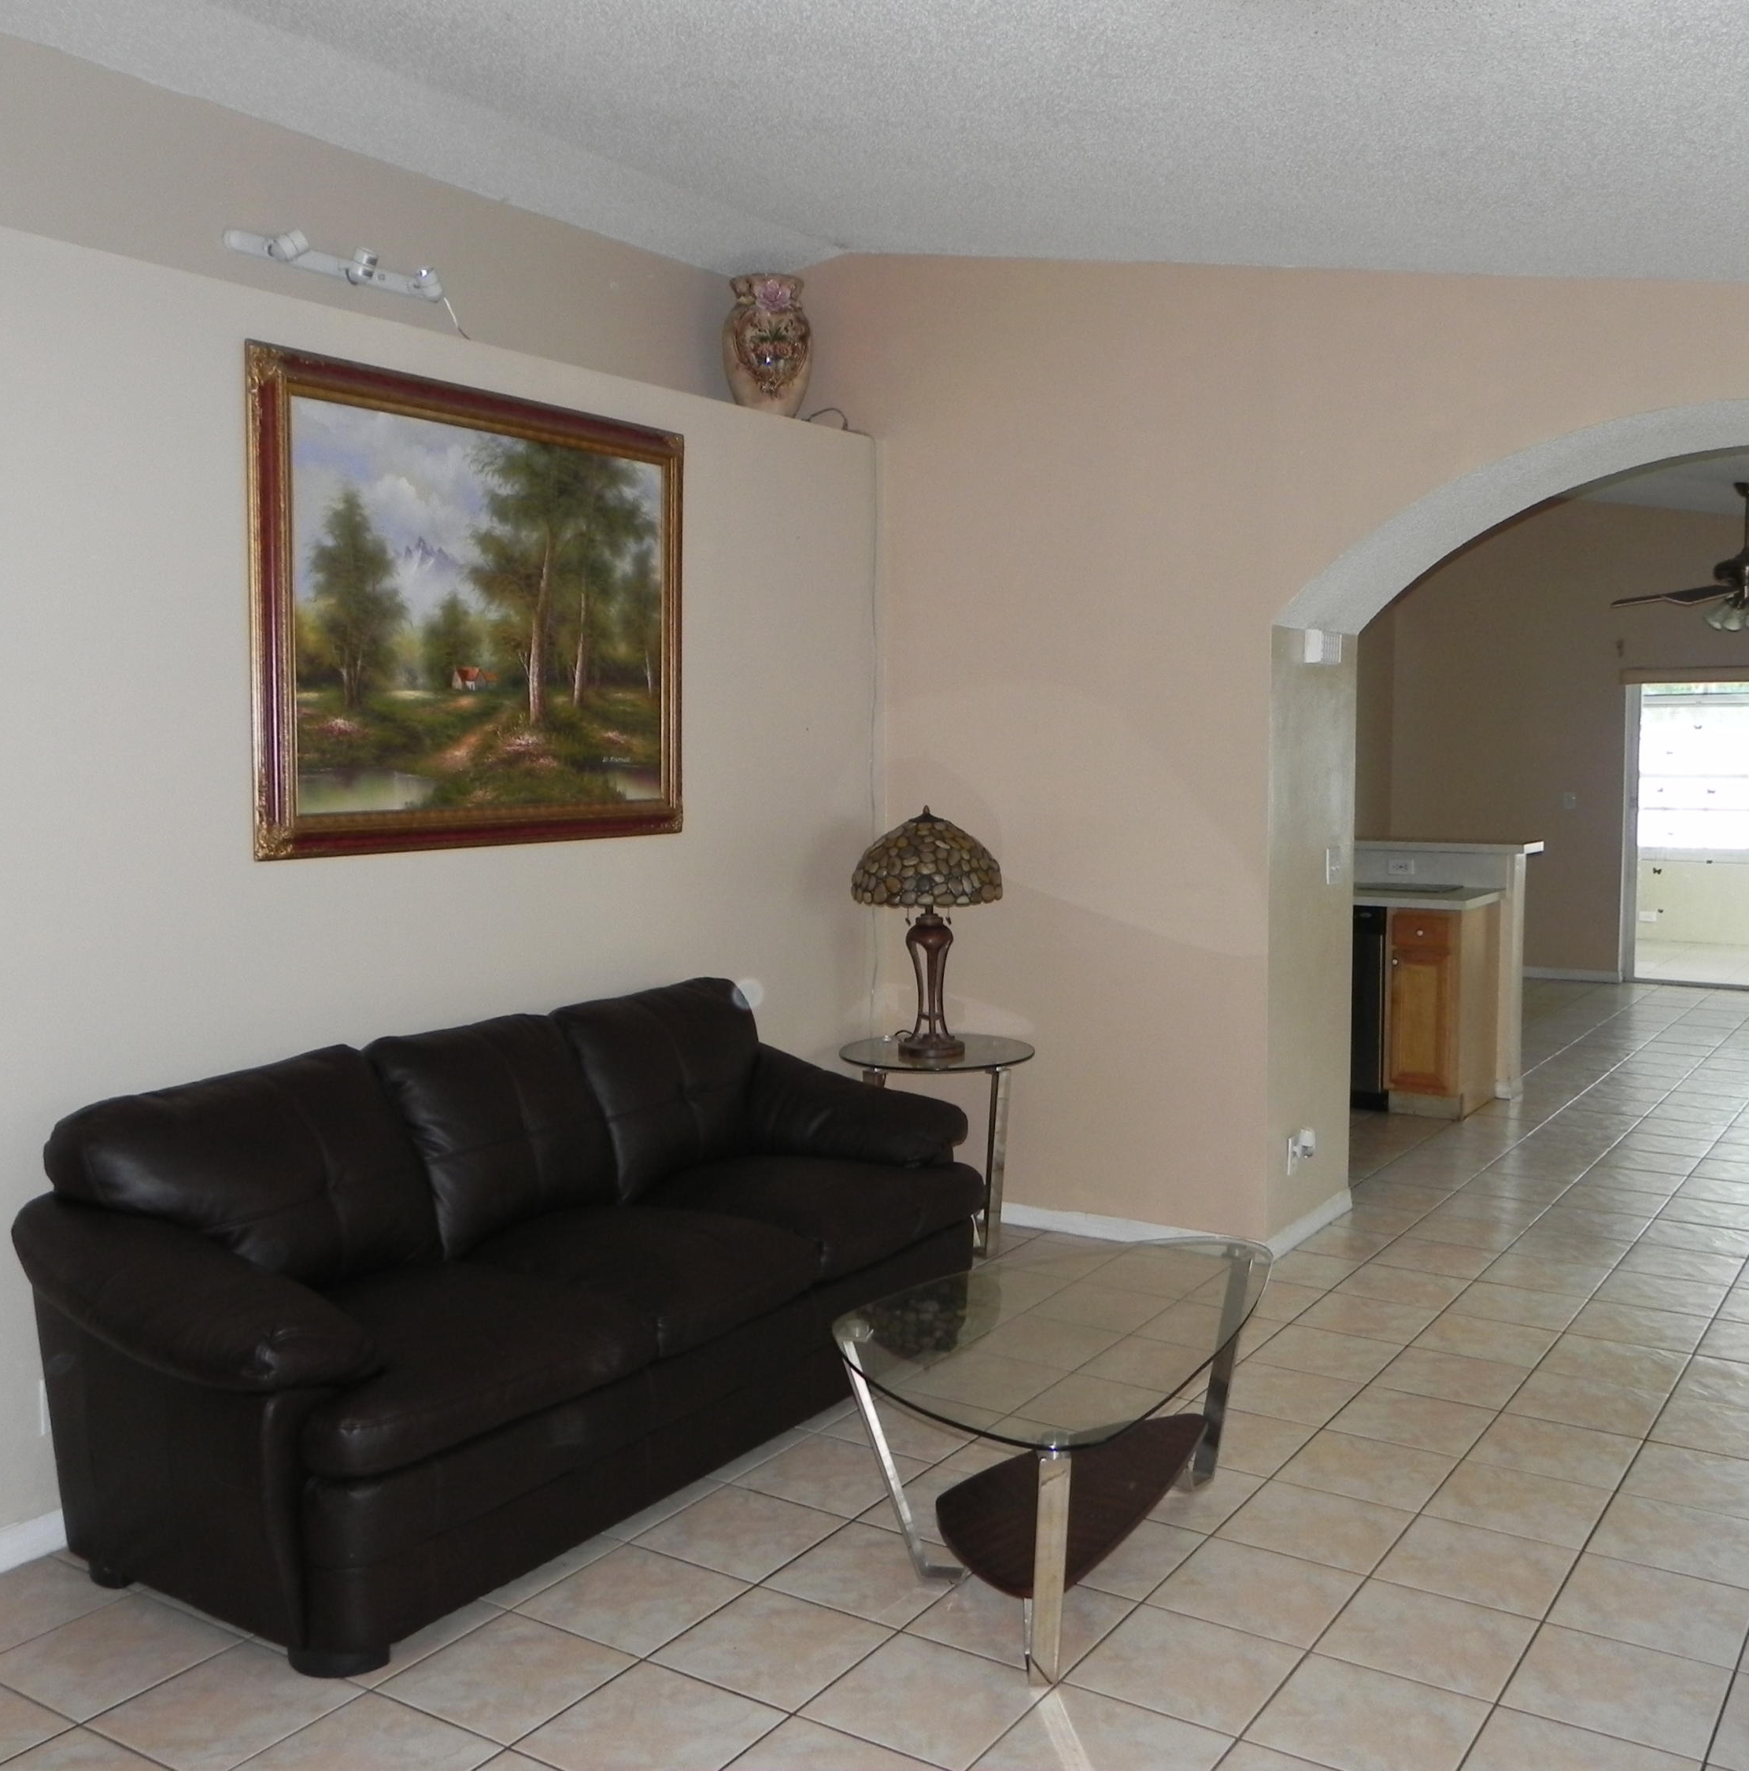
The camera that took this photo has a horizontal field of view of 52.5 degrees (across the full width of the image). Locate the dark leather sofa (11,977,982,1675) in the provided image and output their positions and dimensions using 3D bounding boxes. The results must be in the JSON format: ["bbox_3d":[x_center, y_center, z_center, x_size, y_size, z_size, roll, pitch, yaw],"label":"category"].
[{"bbox_3d":[-0.655,0.783,3.950,0.877,0.927,2.173,3,6,33],"label":"dark leather sofa"}]

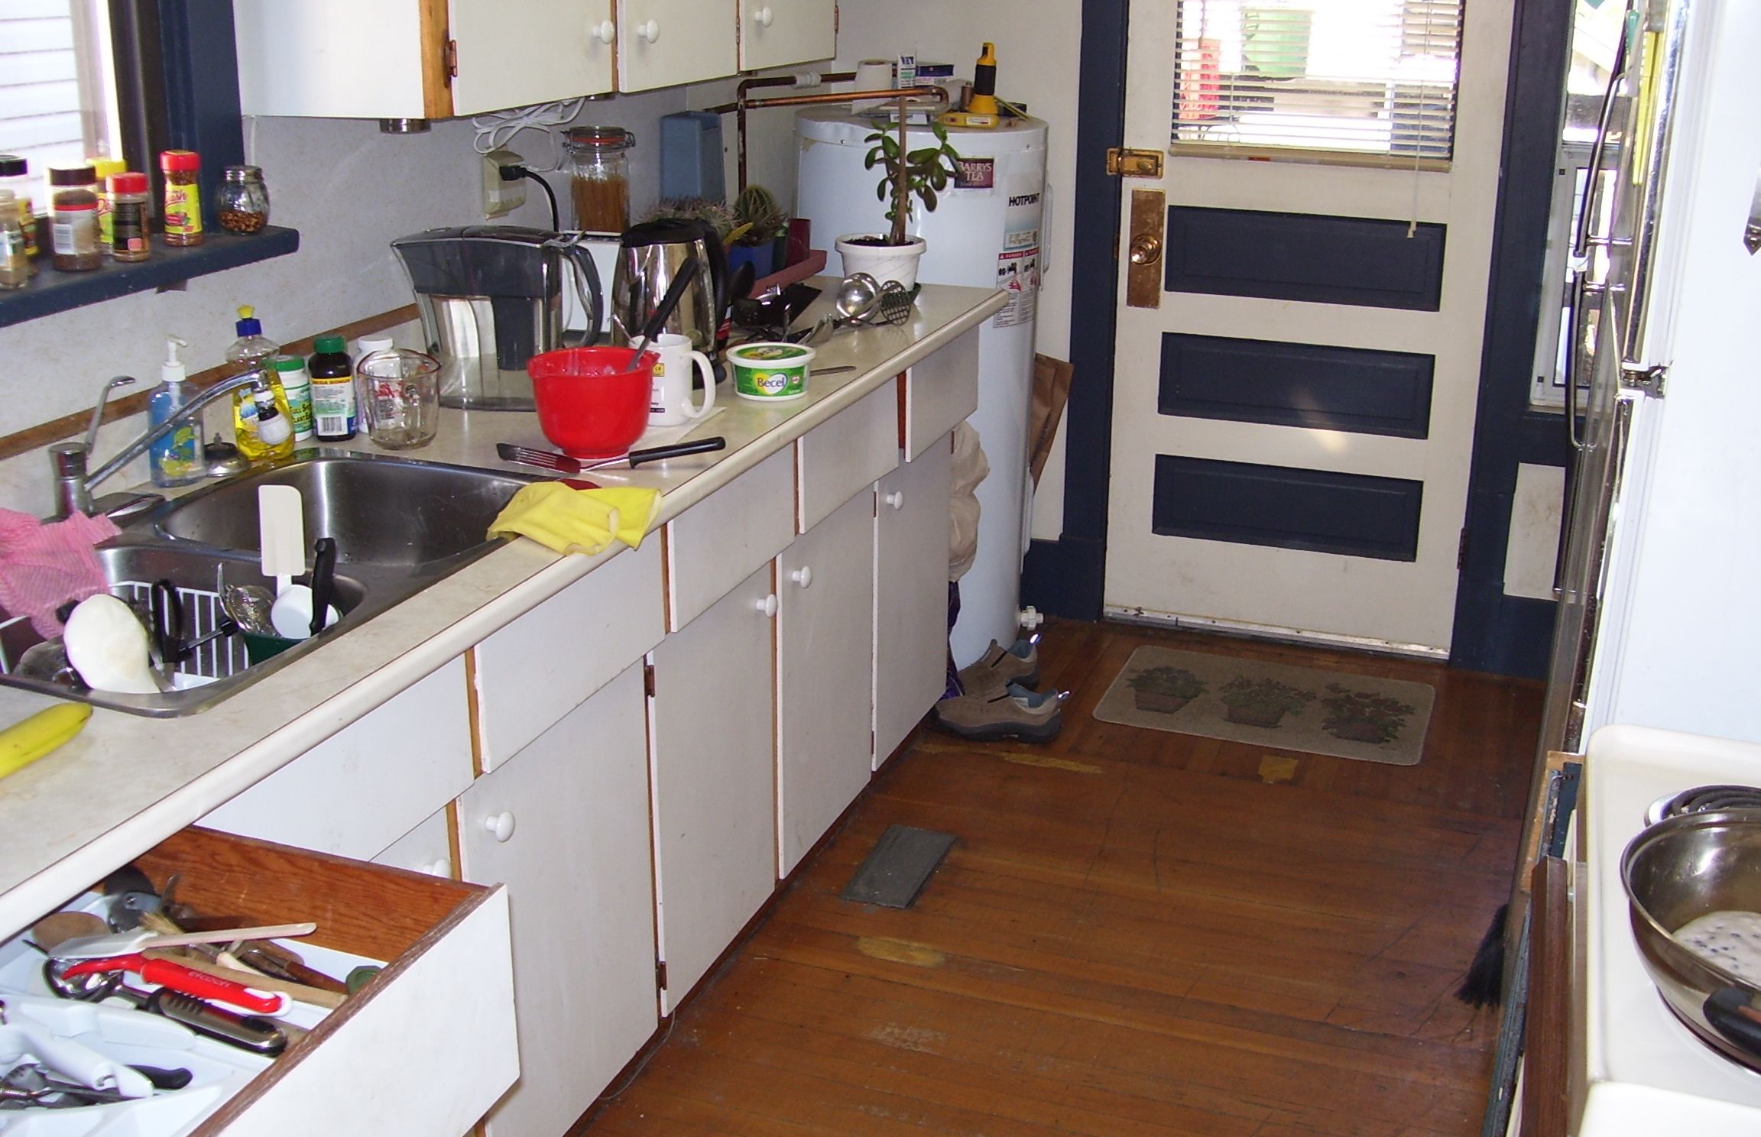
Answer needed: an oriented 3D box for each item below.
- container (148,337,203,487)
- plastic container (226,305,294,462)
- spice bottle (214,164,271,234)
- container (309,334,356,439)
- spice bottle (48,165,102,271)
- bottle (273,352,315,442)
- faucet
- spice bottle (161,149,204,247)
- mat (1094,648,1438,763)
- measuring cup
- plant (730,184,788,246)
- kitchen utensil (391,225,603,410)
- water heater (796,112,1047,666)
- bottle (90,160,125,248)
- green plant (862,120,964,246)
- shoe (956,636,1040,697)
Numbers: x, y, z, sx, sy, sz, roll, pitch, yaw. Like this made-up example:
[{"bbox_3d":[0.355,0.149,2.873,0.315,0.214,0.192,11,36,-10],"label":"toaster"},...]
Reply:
[{"bbox_3d":[-0.893,-0.198,2.340,0.042,0.184,0.062,14,23,35],"label":"container"},{"bbox_3d":[-0.847,-0.257,2.492,0.088,0.215,0.056,-8,21,-23],"label":"plastic container"},{"bbox_3d":[-0.834,-0.483,2.399,0.069,0.086,0.069,0,19,0],"label":"spice bottle"},{"bbox_3d":[-0.757,-0.251,2.526,0.064,0.141,0.064,-5,20,-16],"label":"container"},{"bbox_3d":[-0.936,-0.407,2.127,0.057,0.121,0.057,-5,20,-16],"label":"spice bottle"},{"bbox_3d":[-0.814,-0.234,2.554,0.061,0.112,0.061,-12,22,-31],"label":"bottle"},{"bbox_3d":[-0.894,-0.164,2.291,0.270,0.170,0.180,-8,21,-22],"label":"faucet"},{"bbox_3d":[-0.871,-0.462,2.286,0.050,0.121,0.050,-5,20,-16],"label":"spice bottle"},{"bbox_3d":[0.845,0.283,3.972,0.685,0.010,0.475,7,20,19],"label":"mat"},{"bbox_3d":[-0.658,-0.226,2.532,0.112,0.112,0.148,-11,22,-28],"label":"measuring cup"},{"bbox_3d":[-0.247,-0.720,3.720,0.115,0.120,0.115,-1,19,-4],"label":"plant"},{"bbox_3d":[-0.580,-0.387,2.784,0.310,0.268,0.137,3,19,10],"label":"kitchen utensil"},{"bbox_3d":[0.089,-0.411,4.193,0.545,1.210,0.545,0,19,0],"label":"water heater"},{"bbox_3d":[-0.939,-0.440,2.229,0.050,0.120,0.050,-5,20,-16],"label":"bottle"},{"bbox_3d":[0.061,-0.761,3.614,0.198,0.260,0.165,0,19,1],"label":"green plant"},{"bbox_3d":[0.197,0.236,3.945,0.278,0.110,0.105,-7,20,-21],"label":"shoe"}]

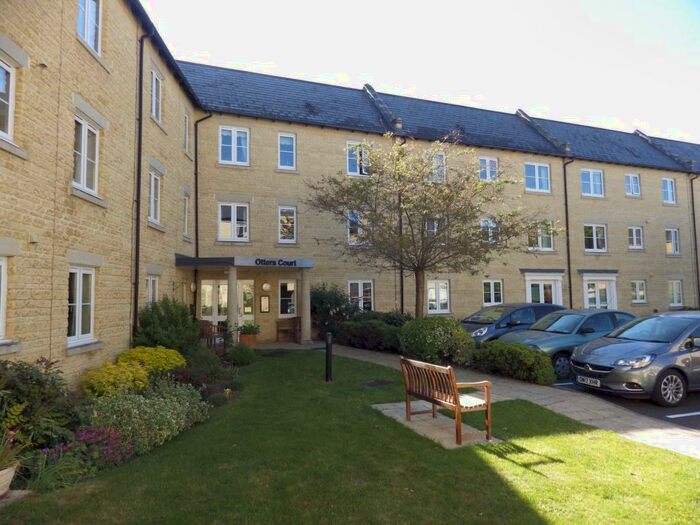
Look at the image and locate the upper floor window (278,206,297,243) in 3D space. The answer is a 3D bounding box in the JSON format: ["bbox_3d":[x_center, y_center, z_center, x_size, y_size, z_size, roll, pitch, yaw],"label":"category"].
[{"bbox_3d":[-2.372,-1.407,16.918,0.680,1.370,0.120,1,-4,-21],"label":"upper floor window"}]

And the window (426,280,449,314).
[{"bbox_3d":[3.795,1.479,19.040,1.050,1.400,0.120,1,-4,-21],"label":"window"}]

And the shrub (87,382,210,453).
[{"bbox_3d":[-2.592,1.860,5.687,1.120,0.600,1.700,-1,-4,8],"label":"shrub"}]

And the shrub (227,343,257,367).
[{"bbox_3d":[-2.676,2.284,11.020,0.750,0.520,0.800,-1,-4,0],"label":"shrub"}]

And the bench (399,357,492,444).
[{"bbox_3d":[1.170,1.663,5.618,0.590,0.870,1.150,1,-4,-24],"label":"bench"}]

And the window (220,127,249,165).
[{"bbox_3d":[-4.248,-4.281,16.418,1.050,1.400,0.120,1,-4,-21],"label":"window"}]

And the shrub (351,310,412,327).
[{"bbox_3d":[1.236,2.366,16.775,2.400,1.030,1.200,1,-4,-21],"label":"shrub"}]

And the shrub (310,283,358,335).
[{"bbox_3d":[-0.547,1.778,15.858,1.600,1.950,1.300,1,-4,-21],"label":"shrub"}]

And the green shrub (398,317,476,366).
[{"bbox_3d":[2.364,2.039,11.887,1.650,1.170,1.700,1,-4,-21],"label":"green shrub"}]

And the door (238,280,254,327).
[{"bbox_3d":[-3.699,1.719,15.900,0.563,2.137,0.120,1,-4,-21],"label":"door"}]

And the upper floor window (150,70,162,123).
[{"bbox_3d":[-5.340,-4.498,12.196,0.120,1.330,0.940,0,-4,-3],"label":"upper floor window"}]

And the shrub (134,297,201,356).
[{"bbox_3d":[-4.396,1.642,10.741,1.450,1.600,1.350,0,-4,-4],"label":"shrub"}]

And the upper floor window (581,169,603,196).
[{"bbox_3d":[12.356,-4.049,22.680,1.480,1.390,0.120,1,-4,-21],"label":"upper floor window"}]

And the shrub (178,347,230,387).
[{"bbox_3d":[-2.939,2.065,8.981,1.000,0.660,1.050,-1,-4,0],"label":"shrub"}]

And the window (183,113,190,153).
[{"bbox_3d":[-5.436,-4.304,14.728,0.120,1.350,0.630,0,-4,-4],"label":"window"}]

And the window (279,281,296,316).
[{"bbox_3d":[-2.318,1.368,16.573,0.690,1.370,0.120,1,-4,-21],"label":"window"}]

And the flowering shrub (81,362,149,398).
[{"bbox_3d":[-4.127,2.040,8.127,0.900,0.640,1.150,0,-4,-3],"label":"flowering shrub"}]

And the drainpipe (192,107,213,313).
[{"bbox_3d":[-5.236,-1.254,15.664,0.460,8.100,0.250,1,-4,-21],"label":"drainpipe"}]

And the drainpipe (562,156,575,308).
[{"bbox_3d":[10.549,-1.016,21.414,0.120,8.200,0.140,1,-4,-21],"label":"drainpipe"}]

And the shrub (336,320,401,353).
[{"bbox_3d":[0.939,2.262,13.784,1.100,0.840,3.100,2,-5,-34],"label":"shrub"}]

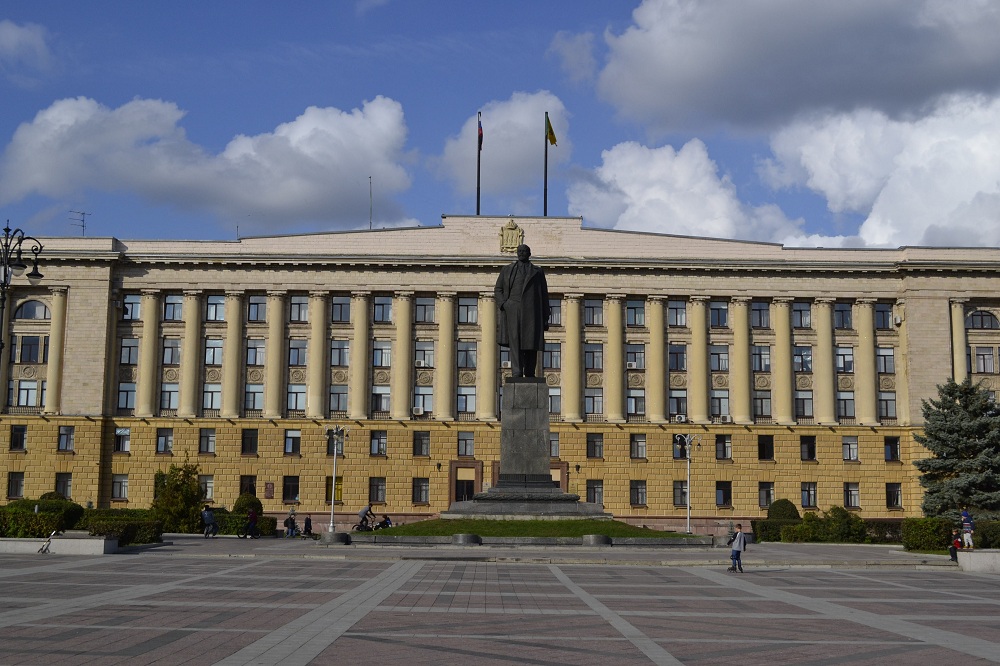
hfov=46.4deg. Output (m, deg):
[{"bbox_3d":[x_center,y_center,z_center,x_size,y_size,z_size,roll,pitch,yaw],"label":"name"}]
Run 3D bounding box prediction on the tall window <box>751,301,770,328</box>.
[{"bbox_3d":[23.029,-1.565,102.837,1.530,2.368,0.250,1,-8,-1],"label":"tall window"}]

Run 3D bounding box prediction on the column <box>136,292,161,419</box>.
[{"bbox_3d":[-29.479,1.697,97.866,1.570,10.748,1.550,0,-8,0],"label":"column"}]

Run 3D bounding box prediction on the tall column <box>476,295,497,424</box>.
[{"bbox_3d":[-1.029,1.976,96.028,1.600,10.500,1.500,1,-8,-1],"label":"tall column"}]

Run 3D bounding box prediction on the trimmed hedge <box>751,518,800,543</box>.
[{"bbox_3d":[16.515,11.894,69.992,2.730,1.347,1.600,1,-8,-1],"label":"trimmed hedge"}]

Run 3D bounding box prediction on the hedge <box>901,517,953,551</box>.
[{"bbox_3d":[19.274,9.078,52.792,1.962,1.453,1.700,1,-8,-1],"label":"hedge"}]

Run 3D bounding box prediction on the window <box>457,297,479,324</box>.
[{"bbox_3d":[-2.766,-1.958,101.915,1.651,2.250,0.200,1,-8,-1],"label":"window"}]

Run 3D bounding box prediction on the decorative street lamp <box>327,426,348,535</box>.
[{"bbox_3d":[-10.483,9.304,74.003,1.586,6.928,1.586,1,-8,-1],"label":"decorative street lamp"}]

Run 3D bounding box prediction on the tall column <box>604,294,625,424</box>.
[{"bbox_3d":[9.569,2.130,95.953,1.470,10.520,1.365,1,-8,-1],"label":"tall column"}]

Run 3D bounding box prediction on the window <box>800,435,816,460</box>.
[{"bbox_3d":[26.590,9.963,100.420,1.340,2.060,0.250,1,-8,-1],"label":"window"}]

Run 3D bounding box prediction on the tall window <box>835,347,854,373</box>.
[{"bbox_3d":[30.100,2.395,101.734,1.463,2.189,0.200,1,-8,-1],"label":"tall window"}]

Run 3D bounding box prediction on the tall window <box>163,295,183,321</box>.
[{"bbox_3d":[-27.122,-2.065,97.112,1.520,2.200,0.250,1,-8,-1],"label":"tall window"}]

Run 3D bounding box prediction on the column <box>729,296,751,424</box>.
[{"bbox_3d":[19.714,2.188,94.036,1.500,10.338,1.450,1,-8,0],"label":"column"}]

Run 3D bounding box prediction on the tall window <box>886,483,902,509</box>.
[{"bbox_3d":[31.165,12.900,92.204,1.188,1.944,0.250,1,-8,0],"label":"tall window"}]

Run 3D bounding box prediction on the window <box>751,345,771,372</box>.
[{"bbox_3d":[22.210,2.239,98.973,1.479,2.204,0.250,0,-8,0],"label":"window"}]

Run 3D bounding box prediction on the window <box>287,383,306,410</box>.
[{"bbox_3d":[-17.646,5.621,101.472,1.510,2.260,0.250,1,-8,-1],"label":"window"}]

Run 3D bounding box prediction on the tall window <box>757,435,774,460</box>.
[{"bbox_3d":[22.916,9.874,100.391,1.340,2.060,0.250,1,-8,-1],"label":"tall window"}]

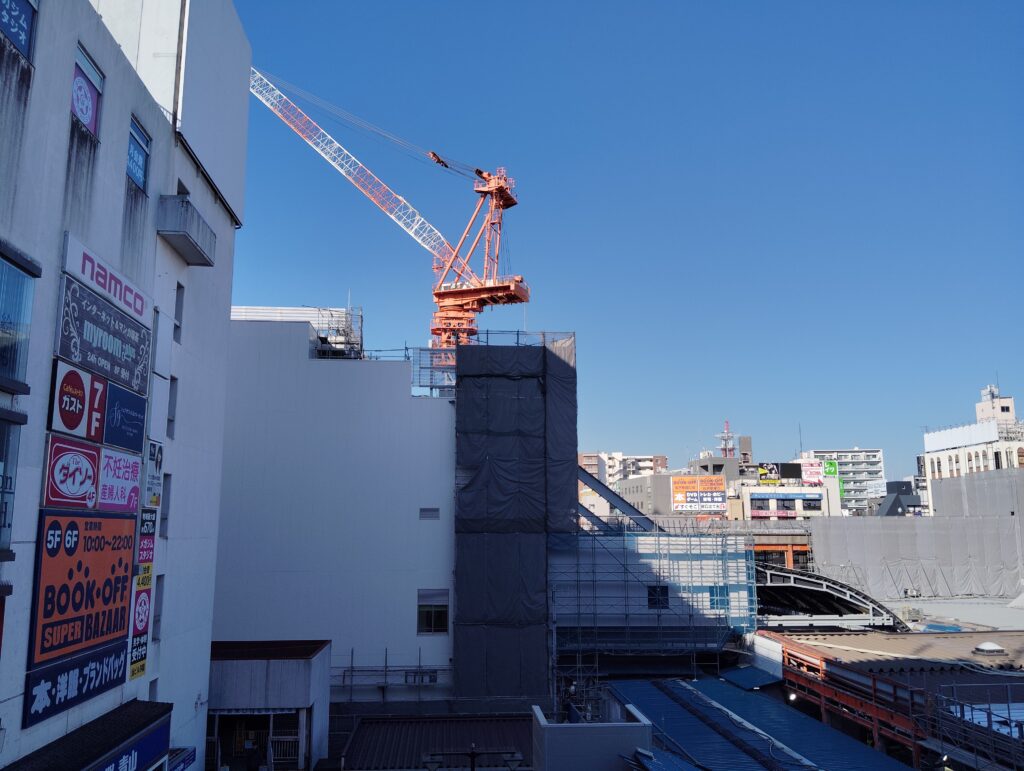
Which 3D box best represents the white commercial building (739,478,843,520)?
[{"bbox_3d":[51.682,23.011,153.933,17.500,12.000,11.000,1,-10,-6],"label":"white commercial building"}]

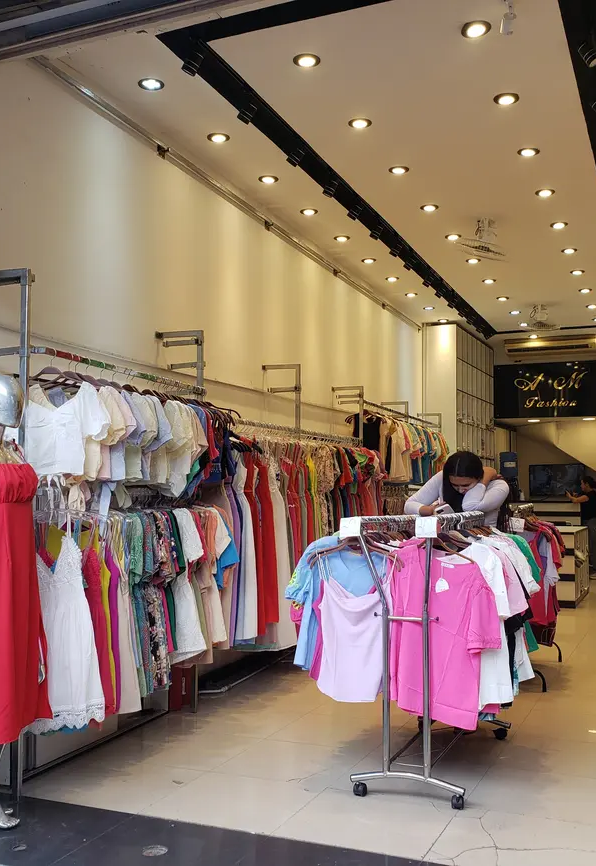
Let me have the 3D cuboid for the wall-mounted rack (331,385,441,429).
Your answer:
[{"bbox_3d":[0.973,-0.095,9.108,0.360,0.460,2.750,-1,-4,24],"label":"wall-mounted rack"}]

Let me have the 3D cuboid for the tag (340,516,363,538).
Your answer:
[{"bbox_3d":[0.231,0.412,3.783,0.092,0.088,0.012,-2,-5,23],"label":"tag"}]

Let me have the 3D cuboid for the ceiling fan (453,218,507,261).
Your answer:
[{"bbox_3d":[1.487,-1.558,6.937,0.420,0.330,0.420,-2,-5,23],"label":"ceiling fan"}]

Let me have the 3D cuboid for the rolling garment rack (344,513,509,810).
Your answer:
[{"bbox_3d":[0.665,0.998,4.207,0.500,1.210,1.330,-1,-4,21],"label":"rolling garment rack"}]

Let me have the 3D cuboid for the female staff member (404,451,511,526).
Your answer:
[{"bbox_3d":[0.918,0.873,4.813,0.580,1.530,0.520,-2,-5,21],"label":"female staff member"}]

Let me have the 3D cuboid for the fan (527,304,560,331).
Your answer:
[{"bbox_3d":[3.014,-1.407,10.814,0.460,0.310,0.460,-1,-4,24],"label":"fan"}]

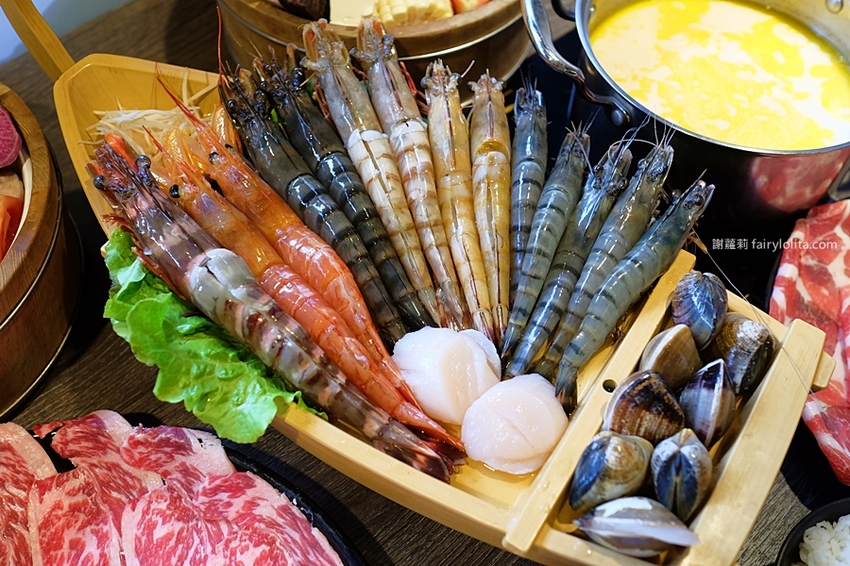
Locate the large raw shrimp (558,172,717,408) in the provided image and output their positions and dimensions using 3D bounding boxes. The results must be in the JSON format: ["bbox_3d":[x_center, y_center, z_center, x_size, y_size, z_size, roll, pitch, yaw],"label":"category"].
[{"bbox_3d":[0.102,0.003,0.409,0.025,0.030,0.138,26,78,43],"label":"large raw shrimp"}]

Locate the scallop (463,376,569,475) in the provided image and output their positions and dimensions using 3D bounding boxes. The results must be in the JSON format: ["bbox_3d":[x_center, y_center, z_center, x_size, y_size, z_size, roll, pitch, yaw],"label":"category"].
[{"bbox_3d":[0.042,0.065,0.384,0.049,0.029,0.047,1,50,1],"label":"scallop"}]

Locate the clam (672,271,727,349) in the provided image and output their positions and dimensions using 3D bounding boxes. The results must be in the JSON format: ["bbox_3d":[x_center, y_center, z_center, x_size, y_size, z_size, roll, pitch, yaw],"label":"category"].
[{"bbox_3d":[0.134,0.013,0.404,0.026,0.038,0.043,3,50,3],"label":"clam"}]

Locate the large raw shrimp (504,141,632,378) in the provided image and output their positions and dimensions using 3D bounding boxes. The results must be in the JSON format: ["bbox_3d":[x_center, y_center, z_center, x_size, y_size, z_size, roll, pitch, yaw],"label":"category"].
[{"bbox_3d":[0.073,-0.011,0.416,0.026,0.027,0.146,24,75,19],"label":"large raw shrimp"}]

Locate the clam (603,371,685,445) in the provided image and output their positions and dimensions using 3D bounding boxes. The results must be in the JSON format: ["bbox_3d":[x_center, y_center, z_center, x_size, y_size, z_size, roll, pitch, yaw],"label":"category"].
[{"bbox_3d":[0.096,0.055,0.365,0.037,0.026,0.043,36,92,-11],"label":"clam"}]

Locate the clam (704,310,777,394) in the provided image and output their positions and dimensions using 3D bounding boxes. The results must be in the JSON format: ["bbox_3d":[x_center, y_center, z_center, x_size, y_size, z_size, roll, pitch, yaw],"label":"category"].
[{"bbox_3d":[0.154,0.034,0.403,0.026,0.036,0.044,9,88,-16],"label":"clam"}]

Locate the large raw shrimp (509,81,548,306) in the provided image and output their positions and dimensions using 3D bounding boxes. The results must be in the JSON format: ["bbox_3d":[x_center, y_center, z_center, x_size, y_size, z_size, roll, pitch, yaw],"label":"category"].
[{"bbox_3d":[0.052,-0.040,0.435,0.021,0.025,0.141,5,76,2],"label":"large raw shrimp"}]

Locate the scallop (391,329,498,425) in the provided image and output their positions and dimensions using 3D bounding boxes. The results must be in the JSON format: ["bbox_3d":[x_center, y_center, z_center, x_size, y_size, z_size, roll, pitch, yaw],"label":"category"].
[{"bbox_3d":[0.010,0.044,0.397,0.050,0.030,0.047,0,50,0],"label":"scallop"}]

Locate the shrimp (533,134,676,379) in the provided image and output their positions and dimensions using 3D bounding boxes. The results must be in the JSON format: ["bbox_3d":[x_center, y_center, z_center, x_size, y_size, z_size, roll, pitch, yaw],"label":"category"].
[{"bbox_3d":[0.092,-0.013,0.419,0.023,0.027,0.140,23,77,34],"label":"shrimp"}]

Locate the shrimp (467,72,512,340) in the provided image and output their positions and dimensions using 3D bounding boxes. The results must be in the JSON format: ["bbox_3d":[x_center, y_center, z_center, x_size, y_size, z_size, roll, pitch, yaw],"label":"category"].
[{"bbox_3d":[0.035,-0.043,0.434,0.023,0.026,0.160,1,68,1],"label":"shrimp"}]

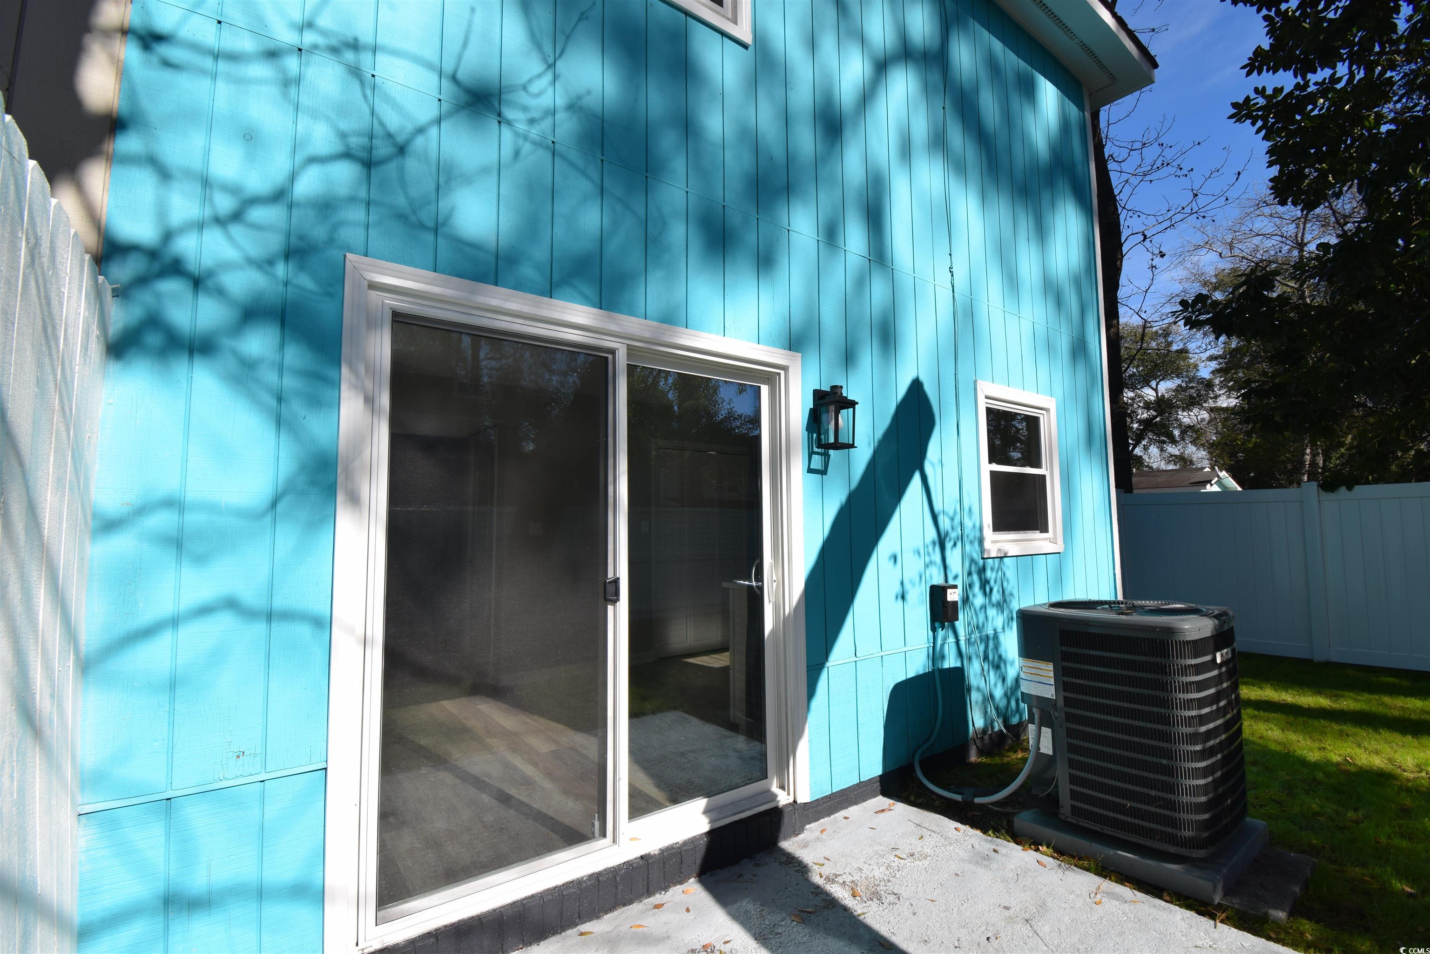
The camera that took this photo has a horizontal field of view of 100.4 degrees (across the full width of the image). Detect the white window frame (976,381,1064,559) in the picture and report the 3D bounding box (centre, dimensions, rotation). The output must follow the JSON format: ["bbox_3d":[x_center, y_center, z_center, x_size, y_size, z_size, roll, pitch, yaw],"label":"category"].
[{"bbox_3d":[2.110,-0.032,4.168,1.070,1.150,0.100,3,-6,-35],"label":"white window frame"}]

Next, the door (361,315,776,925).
[{"bbox_3d":[-0.376,0.440,2.374,1.720,1.950,0.110,3,-6,-35],"label":"door"}]

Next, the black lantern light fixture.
[{"bbox_3d":[0.606,-0.302,2.996,0.150,0.315,0.175,3,-6,-35],"label":"black lantern light fixture"}]

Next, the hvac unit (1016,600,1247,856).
[{"bbox_3d":[1.998,1.115,2.878,0.730,0.935,0.730,3,-6,-38],"label":"hvac unit"}]

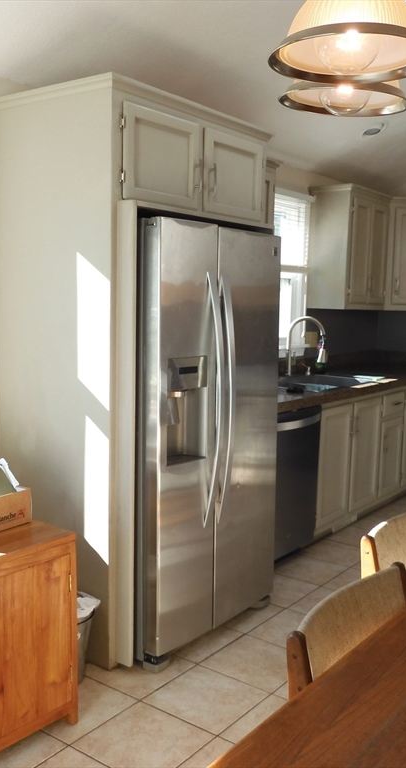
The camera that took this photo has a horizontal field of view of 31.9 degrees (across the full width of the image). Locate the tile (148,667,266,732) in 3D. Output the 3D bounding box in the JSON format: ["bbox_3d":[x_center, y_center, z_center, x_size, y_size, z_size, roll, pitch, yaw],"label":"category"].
[{"bbox_3d":[0.017,1.145,2.584,0.341,0.010,0.336,6,8,37],"label":"tile"}]

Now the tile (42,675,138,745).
[{"bbox_3d":[-0.460,1.143,2.520,0.336,0.010,0.336,6,8,37],"label":"tile"}]

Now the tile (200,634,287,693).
[{"bbox_3d":[0.212,1.090,2.778,0.327,0.010,0.327,6,8,37],"label":"tile"}]

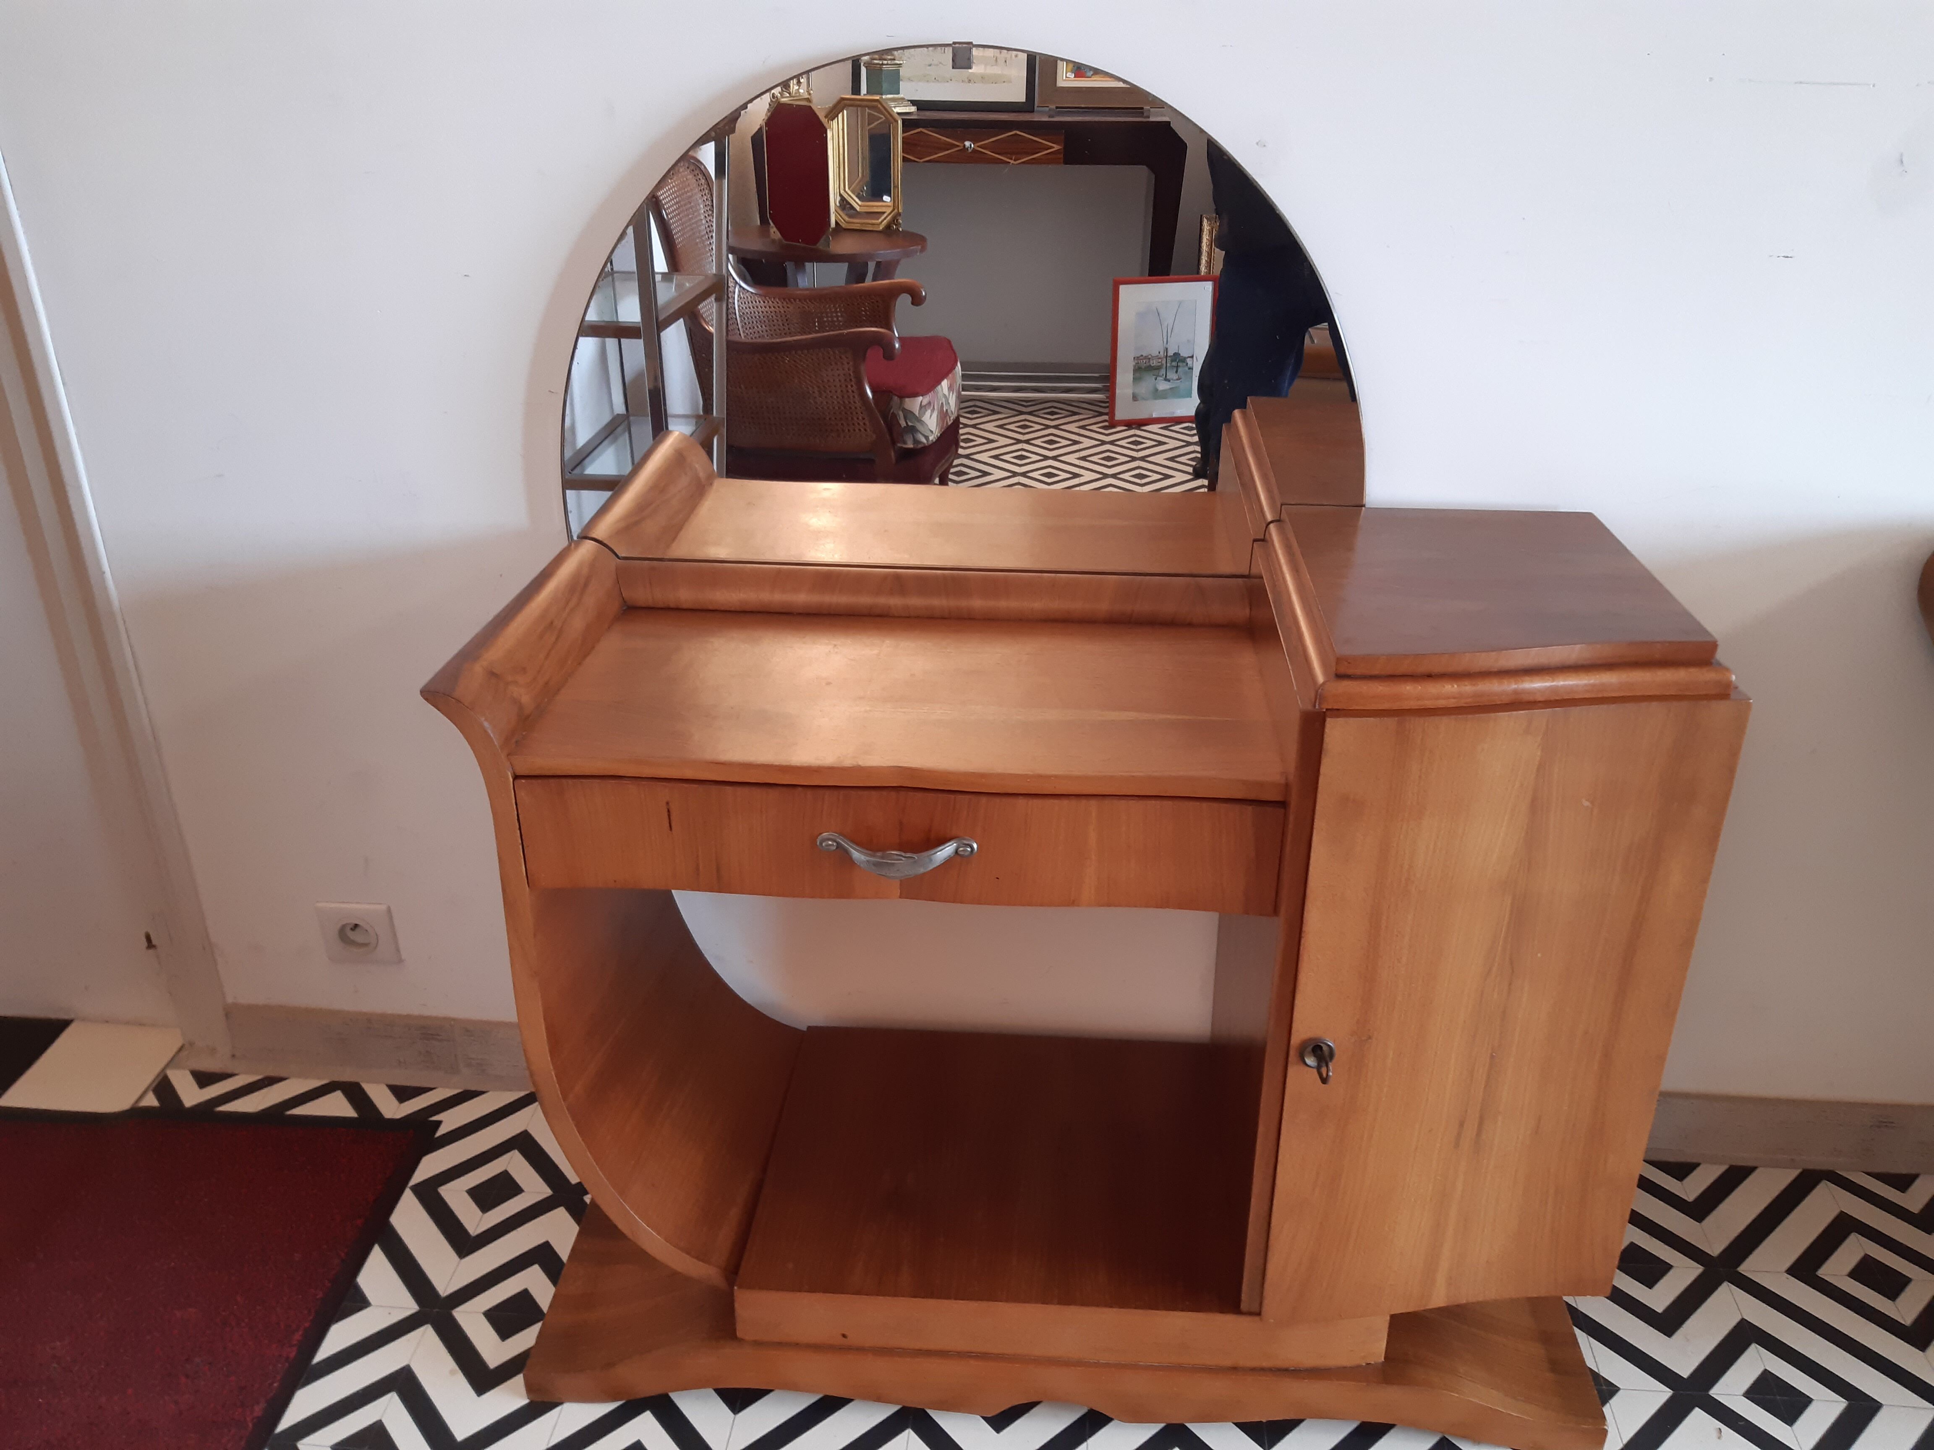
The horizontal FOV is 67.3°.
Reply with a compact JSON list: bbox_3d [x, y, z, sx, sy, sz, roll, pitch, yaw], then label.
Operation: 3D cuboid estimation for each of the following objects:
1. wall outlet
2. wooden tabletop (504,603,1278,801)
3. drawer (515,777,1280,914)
[{"bbox_3d":[-0.829,0.285,1.982,0.097,0.088,0.015,2,26,4],"label":"wall outlet"},{"bbox_3d":[-0.051,-0.028,1.487,0.711,0.031,0.371,2,26,4],"label":"wooden tabletop"},{"bbox_3d":[-0.053,0.040,1.497,0.709,0.123,0.347,2,26,4],"label":"drawer"}]

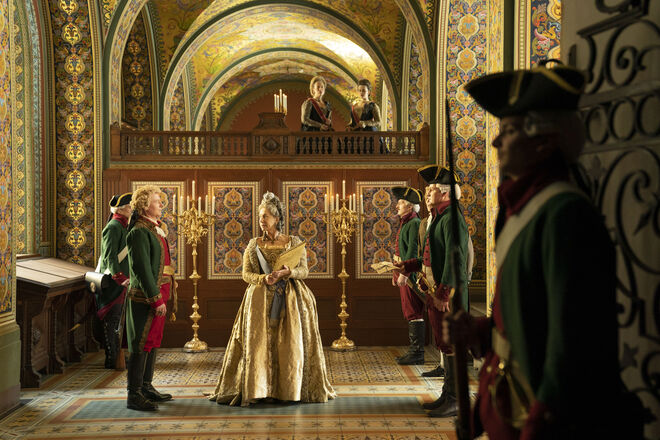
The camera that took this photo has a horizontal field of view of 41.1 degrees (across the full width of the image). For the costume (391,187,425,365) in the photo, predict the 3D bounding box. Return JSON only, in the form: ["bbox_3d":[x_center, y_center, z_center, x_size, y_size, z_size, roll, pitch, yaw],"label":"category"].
[{"bbox_3d":[0.850,0.585,9.420,0.430,1.870,0.500,0,0,-12],"label":"costume"}]

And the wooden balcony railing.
[{"bbox_3d":[-0.730,-0.925,10.700,3.850,0.470,0.220,0,0,0],"label":"wooden balcony railing"}]

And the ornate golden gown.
[{"bbox_3d":[-0.500,0.820,7.480,1.030,1.410,0.880,0,0,13],"label":"ornate golden gown"}]

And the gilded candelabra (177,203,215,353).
[{"bbox_3d":[-1.580,0.560,10.270,0.460,1.920,0.440,0,0,0],"label":"gilded candelabra"}]

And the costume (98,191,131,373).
[{"bbox_3d":[-2.220,0.610,9.200,0.450,1.830,0.520,0,0,-9],"label":"costume"}]

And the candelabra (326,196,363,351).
[{"bbox_3d":[0.170,0.560,10.300,0.460,1.920,0.440,0,0,0],"label":"candelabra"}]

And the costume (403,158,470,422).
[{"bbox_3d":[0.840,0.550,7.080,0.500,1.940,0.520,0,0,-18],"label":"costume"}]

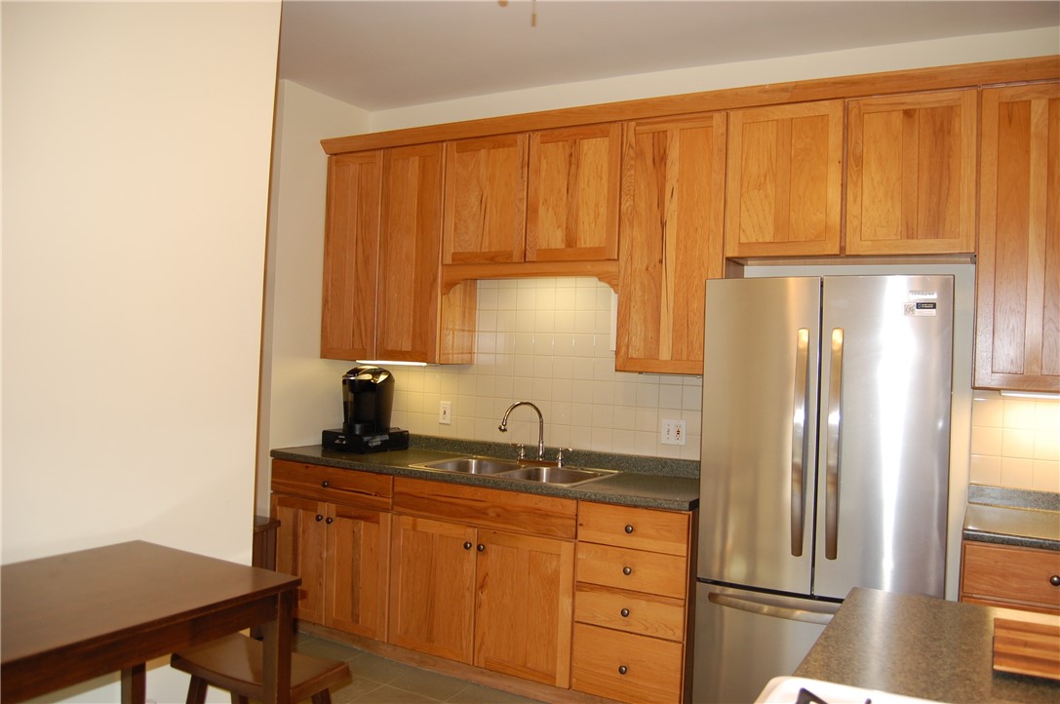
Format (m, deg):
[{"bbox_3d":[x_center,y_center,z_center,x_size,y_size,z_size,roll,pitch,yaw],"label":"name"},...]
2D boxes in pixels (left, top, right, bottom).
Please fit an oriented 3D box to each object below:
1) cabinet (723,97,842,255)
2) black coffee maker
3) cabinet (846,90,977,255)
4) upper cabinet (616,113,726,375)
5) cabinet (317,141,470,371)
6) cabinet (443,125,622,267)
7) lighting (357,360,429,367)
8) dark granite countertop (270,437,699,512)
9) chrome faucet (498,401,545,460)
[{"bbox_3d":[1.062,-0.662,3.230,0.442,0.595,0.327,2,0,28],"label":"cabinet"},{"bbox_3d":[-0.868,0.289,4.151,0.310,0.431,0.325,2,0,28],"label":"black coffee maker"},{"bbox_3d":[1.451,-0.647,3.023,0.438,0.597,0.327,2,0,28],"label":"cabinet"},{"bbox_3d":[0.659,-0.439,3.441,0.454,1.068,0.327,2,0,28],"label":"upper cabinet"},{"bbox_3d":[-0.675,-0.486,4.150,0.752,1.068,0.327,2,0,28],"label":"cabinet"},{"bbox_3d":[0.066,-0.696,3.760,0.909,0.596,0.327,2,0,28],"label":"cabinet"},{"bbox_3d":[-0.719,0.050,4.129,0.458,0.029,0.090,2,0,28],"label":"lighting"},{"bbox_3d":[-0.196,0.510,3.704,2.128,0.104,0.637,2,0,28],"label":"dark granite countertop"},{"bbox_3d":[-0.032,0.372,3.669,0.263,0.288,0.045,2,0,-39],"label":"chrome faucet"}]

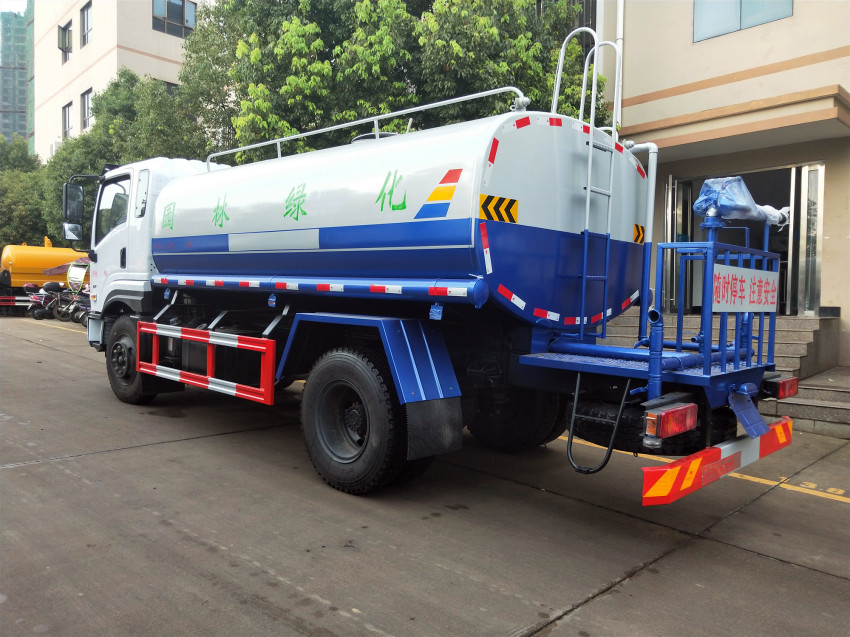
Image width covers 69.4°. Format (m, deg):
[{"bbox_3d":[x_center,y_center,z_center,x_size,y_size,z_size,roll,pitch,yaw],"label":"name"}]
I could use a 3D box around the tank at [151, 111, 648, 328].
[{"bbox_3d":[-0.519,-0.802,5.984,4.706,1.452,2.368,5,3,44],"label":"tank"}]

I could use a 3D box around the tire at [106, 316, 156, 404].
[{"bbox_3d":[-3.443,0.474,7.228,1.024,1.024,0.286,5,3,44],"label":"tire"}]

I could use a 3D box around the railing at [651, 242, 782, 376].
[{"bbox_3d":[1.699,-0.071,3.856,0.660,0.749,1.241,5,3,44],"label":"railing"}]

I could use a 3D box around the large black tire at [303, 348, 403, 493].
[{"bbox_3d":[-0.503,0.735,4.466,1.024,1.024,0.286,5,3,44],"label":"large black tire"}]

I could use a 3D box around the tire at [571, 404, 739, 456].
[{"bbox_3d":[1.470,0.633,4.009,1.024,0.276,1.024,5,3,44],"label":"tire"}]

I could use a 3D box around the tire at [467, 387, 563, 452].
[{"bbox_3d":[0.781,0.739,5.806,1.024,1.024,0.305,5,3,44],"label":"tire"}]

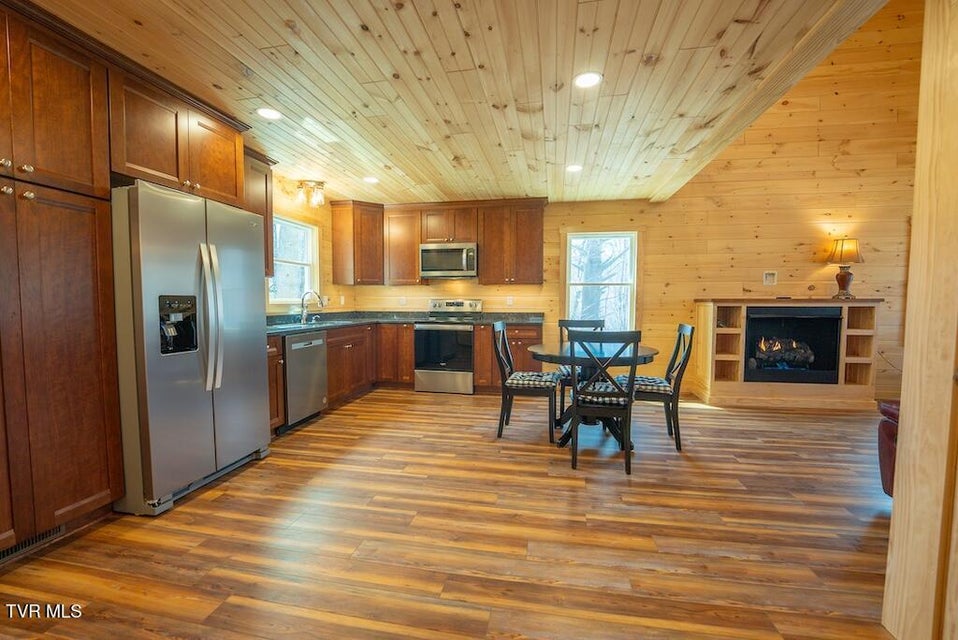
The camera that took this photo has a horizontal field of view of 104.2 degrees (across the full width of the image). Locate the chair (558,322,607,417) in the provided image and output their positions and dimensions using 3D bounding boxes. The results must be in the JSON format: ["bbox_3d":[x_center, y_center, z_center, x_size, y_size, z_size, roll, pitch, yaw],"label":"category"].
[{"bbox_3d":[1.004,0.515,3.629,0.475,0.985,0.520,1,3,10],"label":"chair"}]

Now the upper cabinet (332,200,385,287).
[{"bbox_3d":[-1.598,-1.016,5.192,0.608,1.065,0.600,1,3,10],"label":"upper cabinet"}]

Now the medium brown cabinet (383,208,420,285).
[{"bbox_3d":[-1.007,-1.000,5.225,0.535,1.035,0.322,1,3,10],"label":"medium brown cabinet"}]

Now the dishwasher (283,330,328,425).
[{"bbox_3d":[-1.896,0.536,3.564,0.614,0.840,0.604,1,3,10],"label":"dishwasher"}]

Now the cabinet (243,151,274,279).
[{"bbox_3d":[-2.119,-0.893,3.158,0.320,1.025,0.627,1,3,10],"label":"cabinet"}]

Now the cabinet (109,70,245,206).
[{"bbox_3d":[-2.117,-1.057,2.377,0.602,0.525,0.890,1,3,10],"label":"cabinet"}]

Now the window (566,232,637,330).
[{"bbox_3d":[1.621,-0.473,4.973,0.890,1.345,0.100,1,3,10],"label":"window"}]

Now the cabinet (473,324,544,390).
[{"bbox_3d":[0.411,0.496,4.902,0.846,0.885,0.595,1,3,10],"label":"cabinet"}]

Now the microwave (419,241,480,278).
[{"bbox_3d":[-0.362,-0.780,5.085,0.763,0.452,0.397,1,3,11],"label":"microwave"}]

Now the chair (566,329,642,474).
[{"bbox_3d":[0.888,0.558,2.759,0.465,0.970,0.517,1,3,11],"label":"chair"}]

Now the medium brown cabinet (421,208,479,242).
[{"bbox_3d":[-0.353,-1.261,5.090,0.768,0.498,0.333,1,3,11],"label":"medium brown cabinet"}]

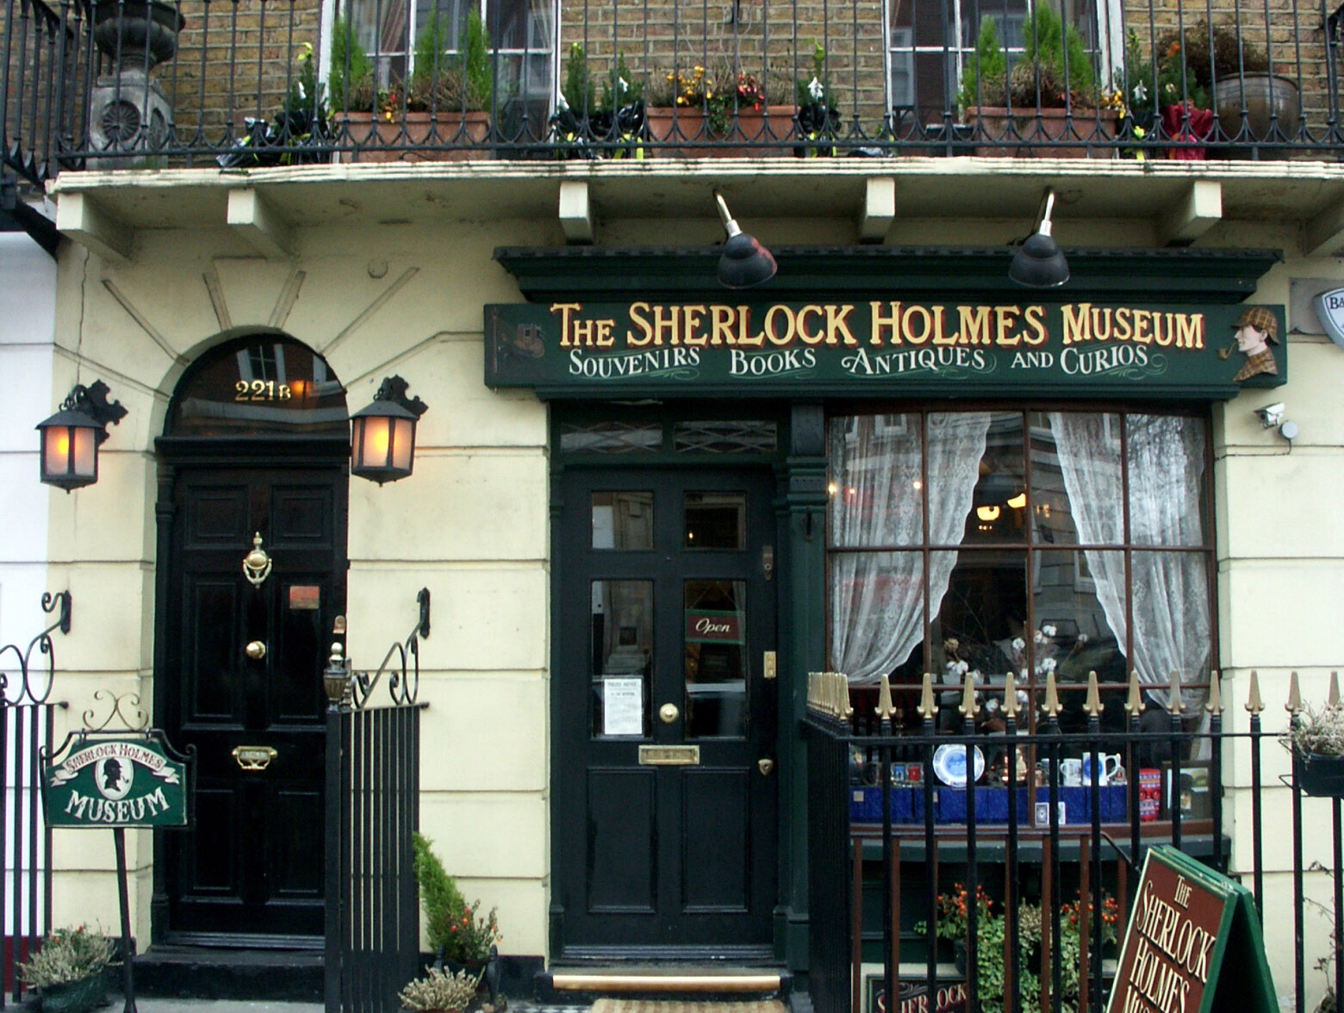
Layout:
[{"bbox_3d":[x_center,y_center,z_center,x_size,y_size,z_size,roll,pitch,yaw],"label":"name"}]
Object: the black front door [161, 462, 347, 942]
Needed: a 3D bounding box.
[{"bbox_3d":[-1.824,0.827,6.321,0.825,2.070,0.060,0,-7,2],"label":"black front door"}]

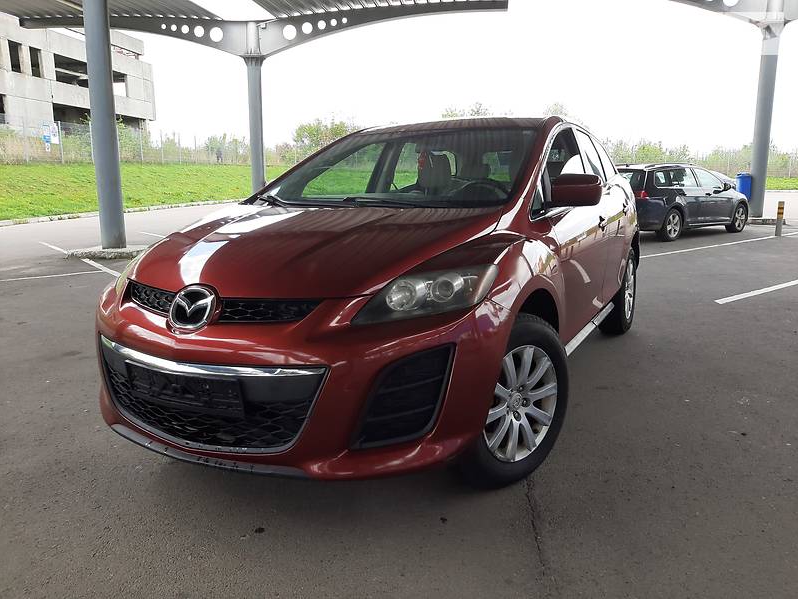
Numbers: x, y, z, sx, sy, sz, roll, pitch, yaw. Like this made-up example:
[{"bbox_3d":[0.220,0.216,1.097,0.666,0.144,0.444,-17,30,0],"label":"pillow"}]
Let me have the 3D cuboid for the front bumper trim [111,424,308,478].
[{"bbox_3d":[-0.703,0.528,2.093,0.950,0.080,0.120,6,13,29],"label":"front bumper trim"}]

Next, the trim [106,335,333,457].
[{"bbox_3d":[-0.710,0.339,2.046,1.070,0.340,0.150,6,13,29],"label":"trim"}]

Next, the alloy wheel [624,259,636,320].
[{"bbox_3d":[1.764,-0.079,4.774,0.180,0.480,0.480,6,13,29],"label":"alloy wheel"}]

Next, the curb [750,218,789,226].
[{"bbox_3d":[9.443,-2.165,16.311,1.500,0.140,1.200,3,12,15],"label":"curb"}]

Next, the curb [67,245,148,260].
[{"bbox_3d":[-4.931,-0.836,10.528,1.100,0.130,1.250,2,11,13],"label":"curb"}]

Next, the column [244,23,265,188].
[{"bbox_3d":[-4.132,-5.077,17.330,0.370,5.450,0.370,1,12,6],"label":"column"}]

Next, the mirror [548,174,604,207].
[{"bbox_3d":[0.824,-0.505,2.784,0.230,0.155,0.150,6,13,29],"label":"mirror"}]

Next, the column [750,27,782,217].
[{"bbox_3d":[9.539,-4.540,15.638,0.420,4.800,0.420,2,11,13],"label":"column"}]

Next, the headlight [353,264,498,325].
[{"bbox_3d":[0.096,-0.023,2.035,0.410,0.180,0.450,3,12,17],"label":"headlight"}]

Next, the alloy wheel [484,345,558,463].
[{"bbox_3d":[0.456,0.414,2.489,0.480,0.480,0.180,-10,15,-40],"label":"alloy wheel"}]

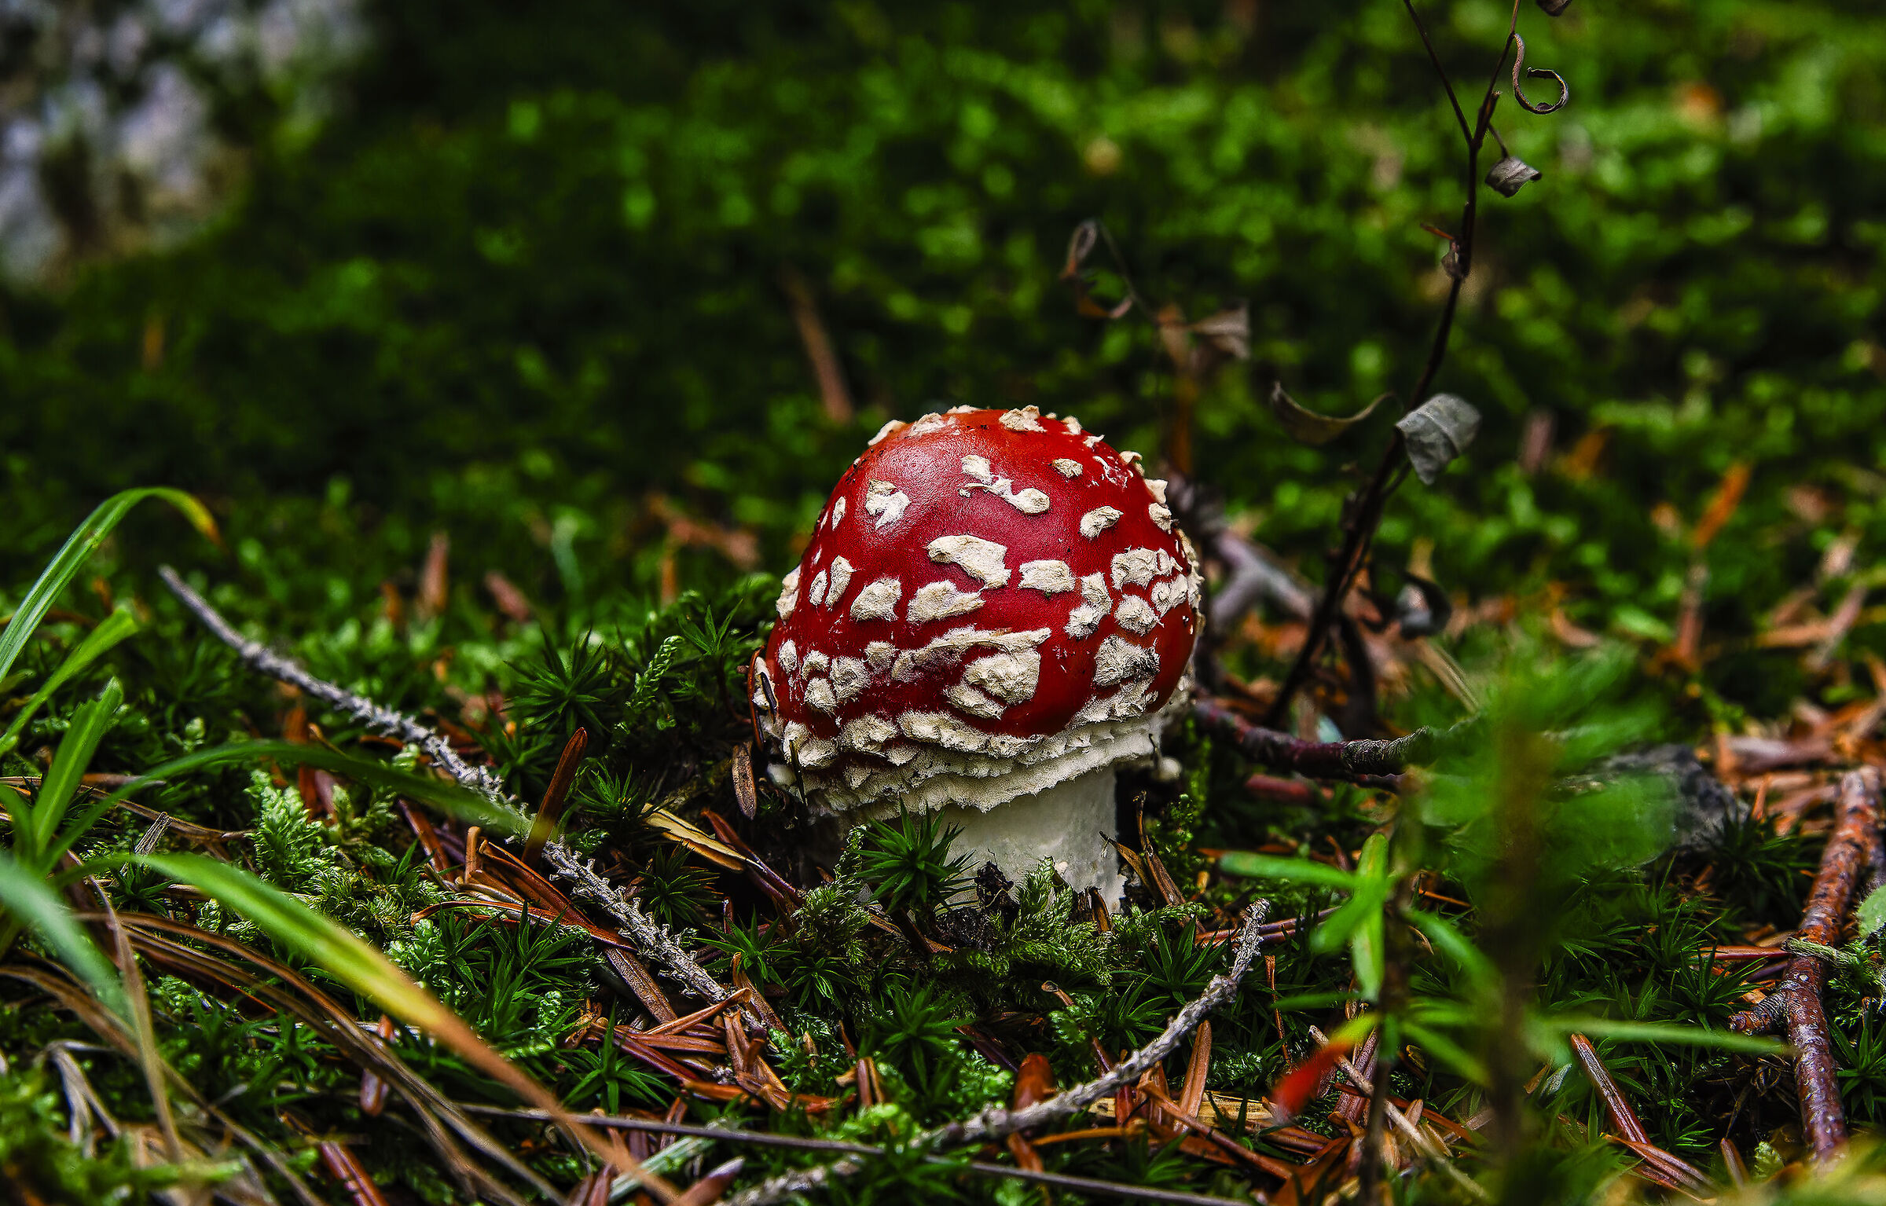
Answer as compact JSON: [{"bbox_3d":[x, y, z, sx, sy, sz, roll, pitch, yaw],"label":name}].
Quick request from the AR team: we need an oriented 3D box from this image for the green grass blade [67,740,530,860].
[{"bbox_3d":[-0.080,0.024,0.452,0.072,0.018,0.008,7,16,28],"label":"green grass blade"}]

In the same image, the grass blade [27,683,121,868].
[{"bbox_3d":[-0.111,0.022,0.471,0.005,0.026,0.003,24,16,0],"label":"grass blade"}]

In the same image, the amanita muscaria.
[{"bbox_3d":[0.004,0.006,0.490,0.059,0.065,0.059,-3,14,0],"label":"amanita muscaria"}]

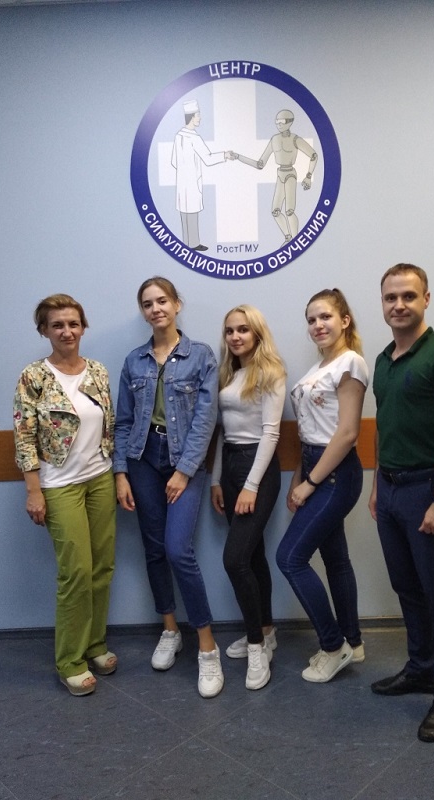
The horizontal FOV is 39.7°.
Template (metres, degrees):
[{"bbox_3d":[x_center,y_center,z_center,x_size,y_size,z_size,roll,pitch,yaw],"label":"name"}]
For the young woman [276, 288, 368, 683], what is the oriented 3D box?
[{"bbox_3d":[0.472,0.359,2.697,0.460,1.690,0.410,-5,5,-35],"label":"young woman"}]

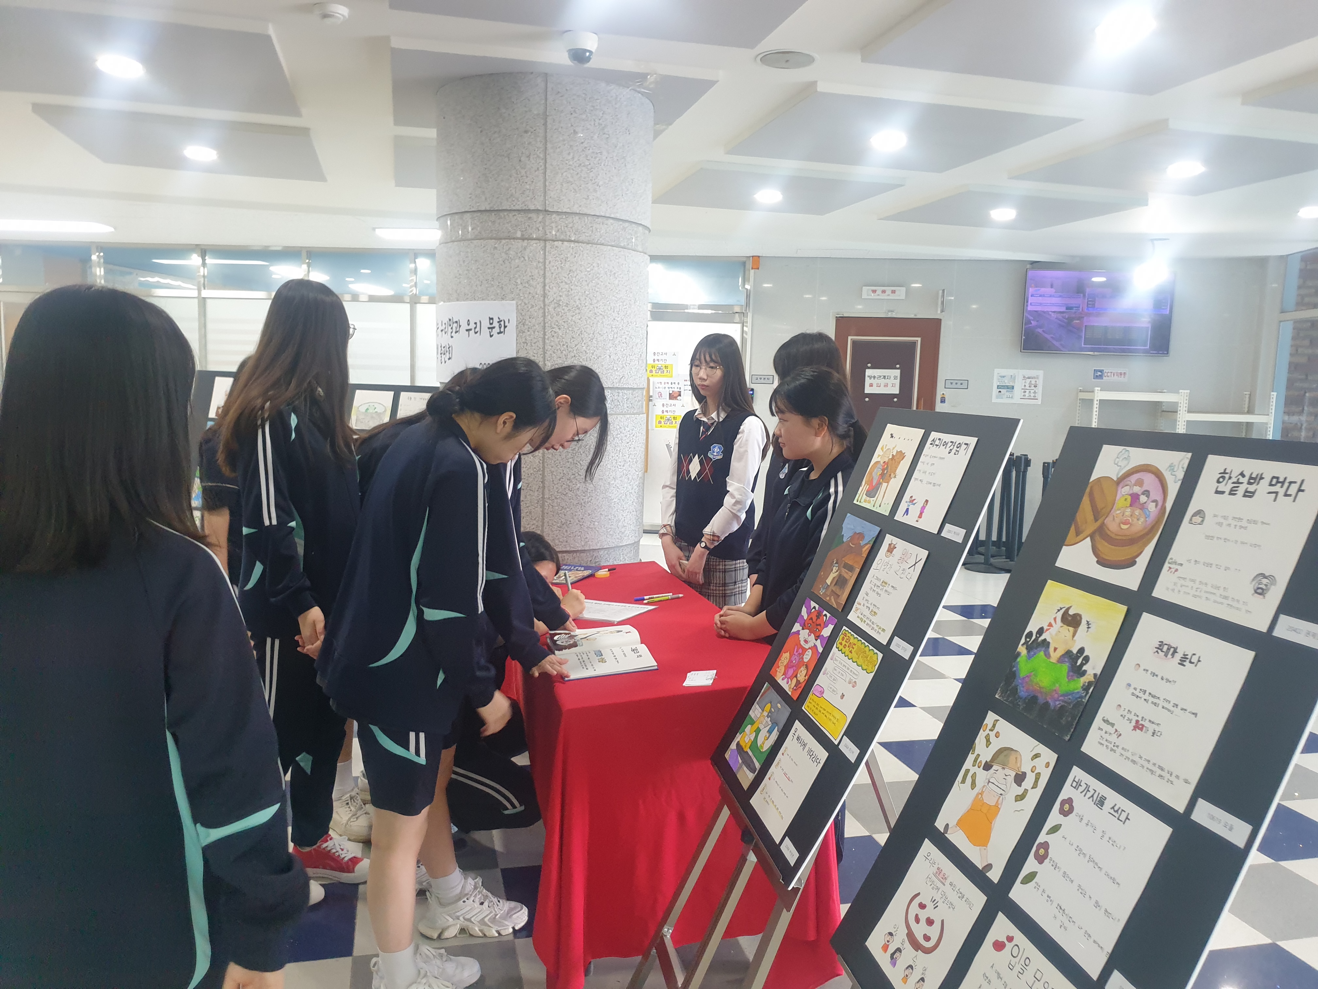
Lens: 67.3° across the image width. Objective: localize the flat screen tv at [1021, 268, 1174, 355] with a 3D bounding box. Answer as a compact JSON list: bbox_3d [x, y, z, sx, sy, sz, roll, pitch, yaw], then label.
[{"bbox_3d":[3.947,-1.633,8.907,1.296,0.750,0.060,2,6,4],"label":"flat screen tv"}]

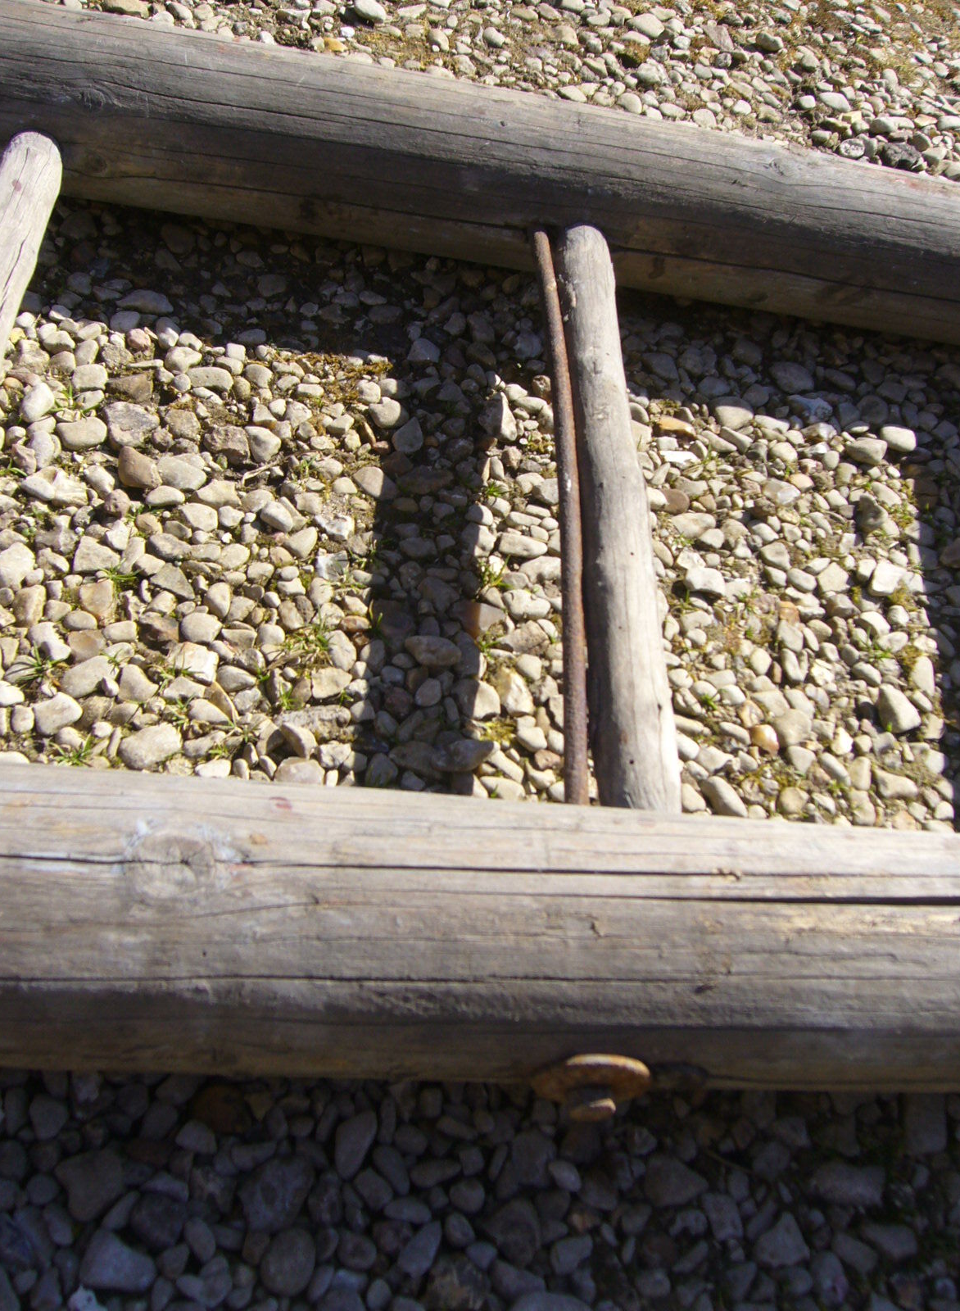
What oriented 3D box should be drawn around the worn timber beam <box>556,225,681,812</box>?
[{"bbox_3d":[0.093,-0.130,0.968,0.047,0.047,0.655,8,50,-11],"label":"worn timber beam"}]

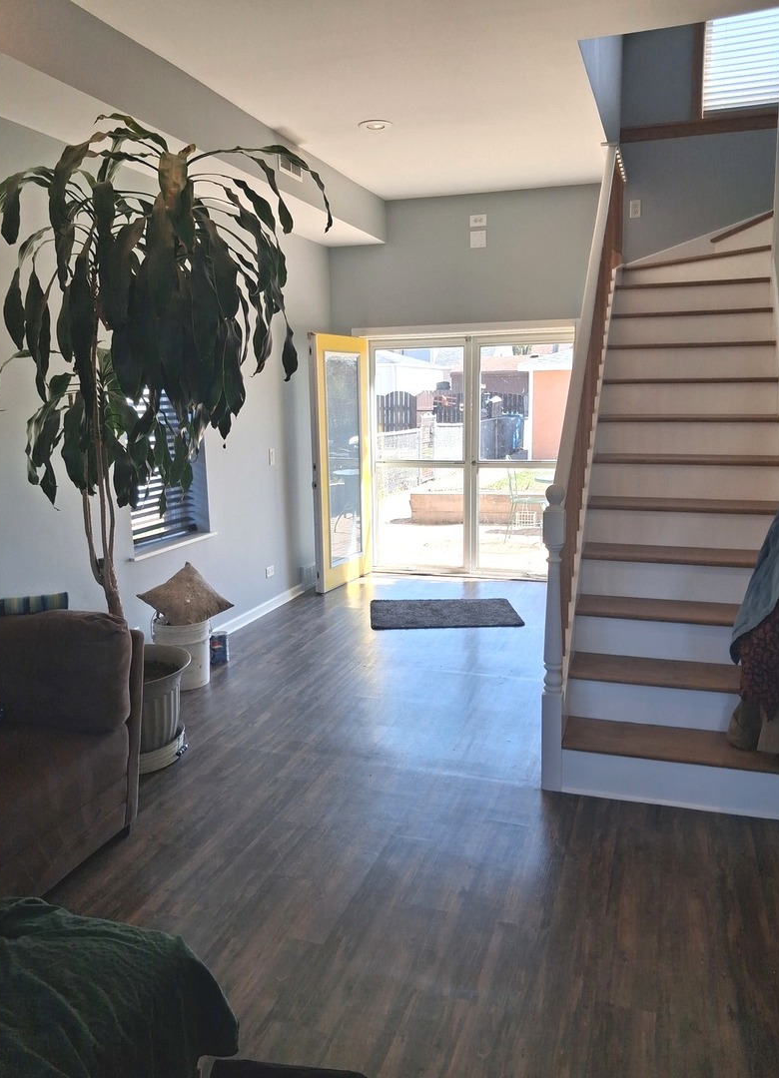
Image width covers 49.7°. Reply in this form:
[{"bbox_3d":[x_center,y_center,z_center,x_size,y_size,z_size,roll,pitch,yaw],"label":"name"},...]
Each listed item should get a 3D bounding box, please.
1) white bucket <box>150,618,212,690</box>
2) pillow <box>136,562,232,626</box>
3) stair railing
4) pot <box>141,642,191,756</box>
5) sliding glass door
[{"bbox_3d":[-1.145,0.627,4.701,0.305,0.370,0.305,-1,10,0],"label":"white bucket"},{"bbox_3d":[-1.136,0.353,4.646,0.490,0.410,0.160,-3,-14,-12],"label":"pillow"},{"bbox_3d":[1.187,-0.827,4.819,0.100,3.113,3.659,2,11,18],"label":"stair railing"},{"bbox_3d":[-1.148,0.766,3.749,0.540,0.430,0.540,-1,10,0],"label":"pot"},{"bbox_3d":[0.663,-0.682,7.109,1.730,2.030,0.120,2,11,18],"label":"sliding glass door"}]

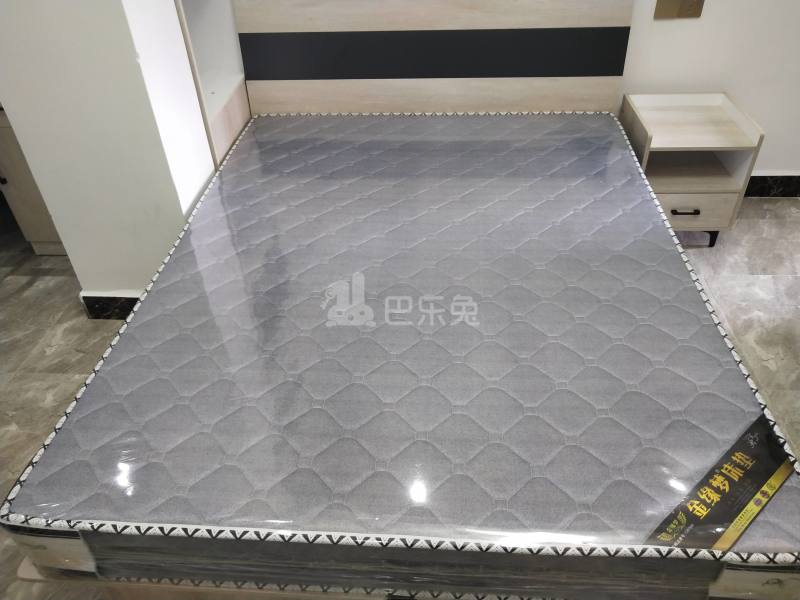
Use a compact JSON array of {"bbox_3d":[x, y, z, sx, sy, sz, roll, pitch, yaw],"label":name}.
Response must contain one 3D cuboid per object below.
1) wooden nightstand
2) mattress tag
[{"bbox_3d":[1.100,-0.513,2.754,0.400,0.470,0.415,1,36,4],"label":"wooden nightstand"},{"bbox_3d":[0.624,0.352,1.287,0.450,0.010,0.107,-29,43,-32],"label":"mattress tag"}]

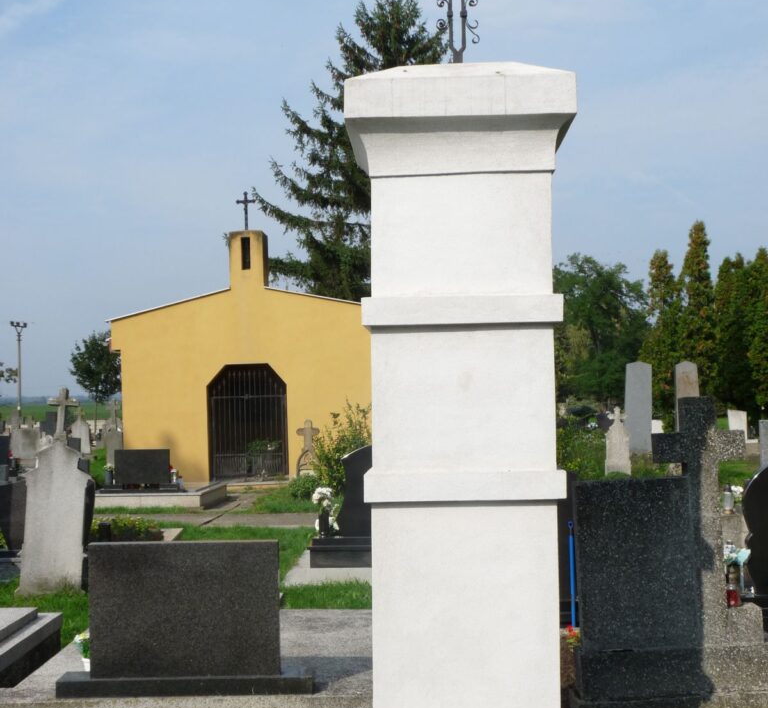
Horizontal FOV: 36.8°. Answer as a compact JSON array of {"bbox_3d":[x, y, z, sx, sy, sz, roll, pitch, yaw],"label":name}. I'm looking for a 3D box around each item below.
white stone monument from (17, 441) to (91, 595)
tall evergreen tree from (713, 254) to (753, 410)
[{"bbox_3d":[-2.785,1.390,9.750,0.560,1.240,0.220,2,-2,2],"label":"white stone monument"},{"bbox_3d":[15.708,-0.789,52.000,1.850,7.400,1.850,-1,-2,0],"label":"tall evergreen tree"}]

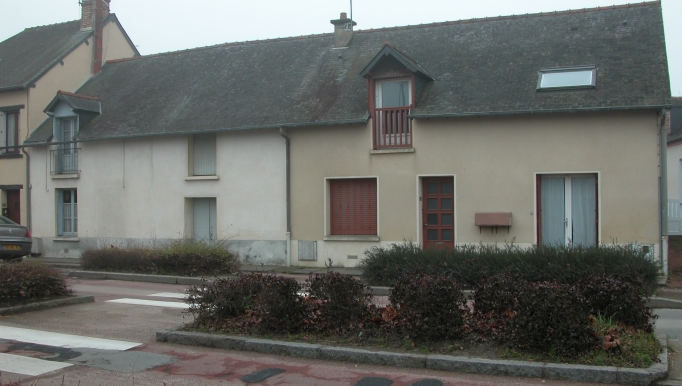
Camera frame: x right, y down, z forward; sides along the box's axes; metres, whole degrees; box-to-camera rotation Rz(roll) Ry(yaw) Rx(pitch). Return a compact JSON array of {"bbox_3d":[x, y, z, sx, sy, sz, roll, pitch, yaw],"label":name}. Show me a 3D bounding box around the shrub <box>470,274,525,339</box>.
[{"bbox_3d":[1.930,1.270,8.100,0.750,0.660,0.700,-1,0,24],"label":"shrub"}]

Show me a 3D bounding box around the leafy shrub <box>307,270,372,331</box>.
[{"bbox_3d":[-0.030,1.290,8.600,0.760,0.660,0.700,-1,0,24],"label":"leafy shrub"}]

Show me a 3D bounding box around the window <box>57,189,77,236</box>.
[{"bbox_3d":[-8.216,0.594,20.659,0.859,1.416,0.170,-1,-1,27],"label":"window"}]

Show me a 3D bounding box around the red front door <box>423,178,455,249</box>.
[{"bbox_3d":[2.216,0.671,15.680,0.820,2.050,0.120,-1,0,22],"label":"red front door"}]

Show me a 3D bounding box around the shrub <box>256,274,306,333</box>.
[{"bbox_3d":[-0.716,1.316,8.285,0.620,0.680,0.620,-1,-1,0],"label":"shrub"}]

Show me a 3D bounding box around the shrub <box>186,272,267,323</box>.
[{"bbox_3d":[-1.474,1.331,8.935,0.930,0.680,0.780,-1,-1,24],"label":"shrub"}]

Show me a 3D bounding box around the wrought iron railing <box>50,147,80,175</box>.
[{"bbox_3d":[-7.980,-0.867,19.945,1.080,0.850,0.220,-1,0,23],"label":"wrought iron railing"}]

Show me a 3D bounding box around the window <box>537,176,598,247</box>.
[{"bbox_3d":[4.816,0.606,14.668,1.300,2.000,0.150,-1,0,22],"label":"window"}]

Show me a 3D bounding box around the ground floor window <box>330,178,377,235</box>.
[{"bbox_3d":[0.298,0.329,16.444,1.200,1.370,0.150,-1,0,22],"label":"ground floor window"}]

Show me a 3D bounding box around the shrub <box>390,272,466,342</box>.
[{"bbox_3d":[0.994,1.258,7.736,0.800,0.750,0.750,-1,-1,24],"label":"shrub"}]

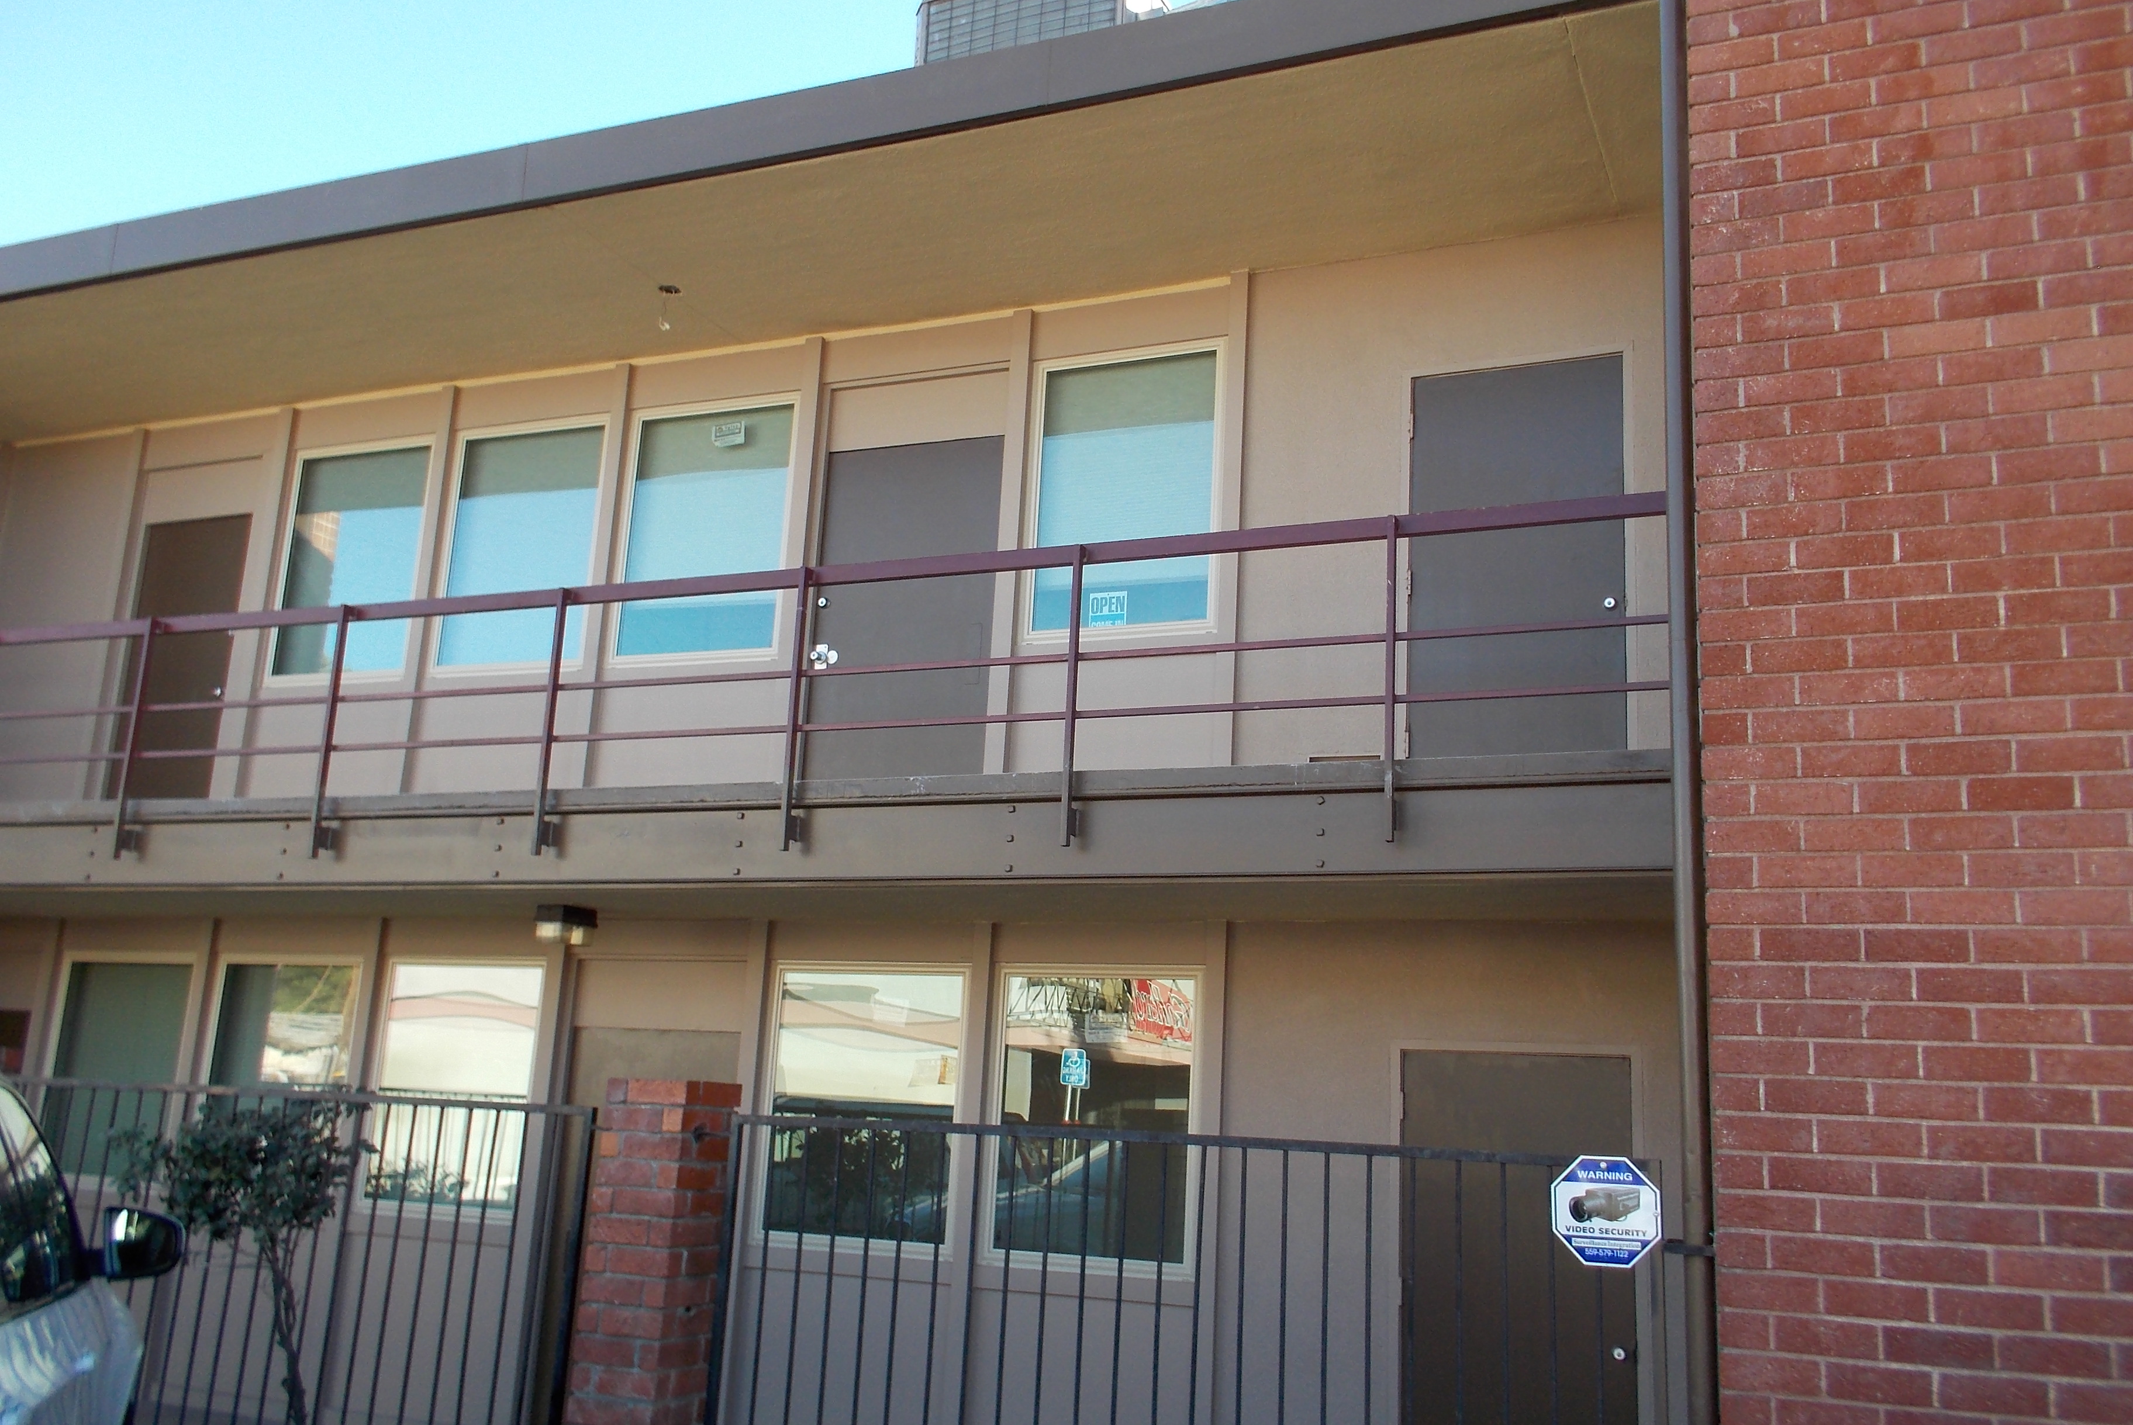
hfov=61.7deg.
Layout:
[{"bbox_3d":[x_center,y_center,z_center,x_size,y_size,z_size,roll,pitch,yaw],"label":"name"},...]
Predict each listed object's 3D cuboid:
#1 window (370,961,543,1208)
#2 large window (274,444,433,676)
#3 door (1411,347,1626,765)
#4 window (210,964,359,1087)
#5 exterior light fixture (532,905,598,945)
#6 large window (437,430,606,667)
[{"bbox_3d":[-3.174,1.933,9.257,0.976,1.246,0.080,-2,-14,22],"label":"window"},{"bbox_3d":[-4.129,-0.867,10.339,0.986,1.373,0.080,-2,-14,22],"label":"large window"},{"bbox_3d":[1.959,-0.552,7.780,0.919,2.020,0.060,-2,-14,22],"label":"door"},{"bbox_3d":[-4.299,1.976,9.707,0.976,1.246,0.080,-2,-14,22],"label":"window"},{"bbox_3d":[-2.443,1.047,8.666,0.160,0.193,0.240,-2,-14,22],"label":"exterior light fixture"},{"bbox_3d":[-3.015,-0.916,9.894,0.985,1.371,0.080,-2,-14,22],"label":"large window"}]

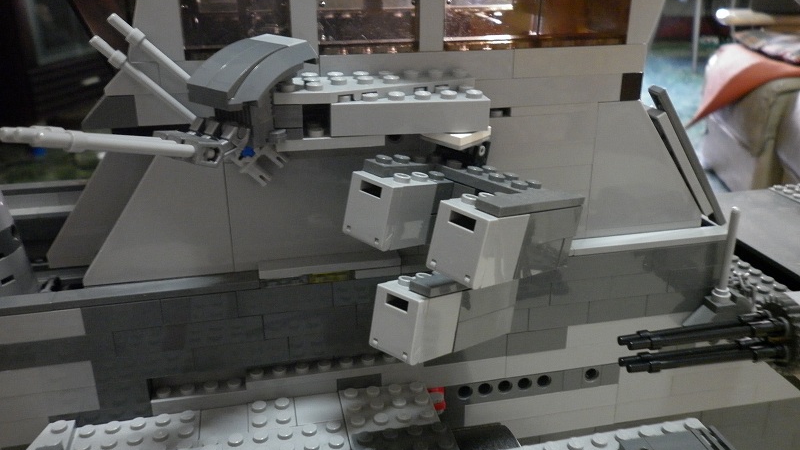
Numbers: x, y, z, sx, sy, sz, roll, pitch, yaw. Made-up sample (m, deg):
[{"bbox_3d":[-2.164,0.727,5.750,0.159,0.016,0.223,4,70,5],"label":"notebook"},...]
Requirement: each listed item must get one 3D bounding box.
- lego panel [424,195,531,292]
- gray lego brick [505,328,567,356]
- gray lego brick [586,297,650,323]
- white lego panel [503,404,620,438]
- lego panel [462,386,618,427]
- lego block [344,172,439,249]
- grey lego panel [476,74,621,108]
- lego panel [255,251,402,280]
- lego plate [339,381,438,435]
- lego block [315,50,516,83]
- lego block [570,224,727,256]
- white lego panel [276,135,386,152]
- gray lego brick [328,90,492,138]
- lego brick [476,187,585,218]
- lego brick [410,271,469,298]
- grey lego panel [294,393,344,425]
[{"bbox_3d":[0.021,0.004,0.180,0.016,0.021,0.019,24,20,37],"label":"lego panel"},{"bbox_3d":[0.051,0.042,0.257,0.024,0.010,0.008,-5,22,-11],"label":"gray lego brick"},{"bbox_3d":[0.082,0.031,0.259,0.024,0.010,0.008,-5,21,-11],"label":"gray lego brick"},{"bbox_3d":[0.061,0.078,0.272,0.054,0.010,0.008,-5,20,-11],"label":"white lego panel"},{"bbox_3d":[0.056,0.070,0.268,0.064,0.010,0.008,-5,20,-11],"label":"lego panel"},{"bbox_3d":[-0.003,-0.005,0.199,0.016,0.021,0.019,23,19,37],"label":"lego block"},{"bbox_3d":[0.048,-0.047,0.231,0.056,0.010,0.008,-5,21,-11],"label":"grey lego panel"},{"bbox_3d":[-0.024,0.013,0.229,0.048,0.003,0.008,-5,21,-11],"label":"lego panel"},{"bbox_3d":[-0.004,0.065,0.236,0.032,0.005,0.024,-2,21,-12],"label":"lego plate"},{"bbox_3d":[0.006,-0.051,0.220,0.064,0.010,0.008,-5,20,-11],"label":"lego block"},{"bbox_3d":[0.093,0.006,0.252,0.063,0.003,0.008,-5,21,-11],"label":"lego block"},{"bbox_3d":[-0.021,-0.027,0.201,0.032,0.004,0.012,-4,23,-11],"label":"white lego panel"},{"bbox_3d":[0.002,-0.035,0.205,0.048,0.011,0.016,-4,23,-11],"label":"gray lego brick"},{"bbox_3d":[0.038,-0.006,0.190,0.008,0.003,0.048,24,20,36],"label":"lego brick"},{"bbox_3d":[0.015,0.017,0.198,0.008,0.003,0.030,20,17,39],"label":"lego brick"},{"bbox_3d":[-0.028,0.066,0.235,0.016,0.003,0.016,-5,22,-11],"label":"grey lego panel"}]

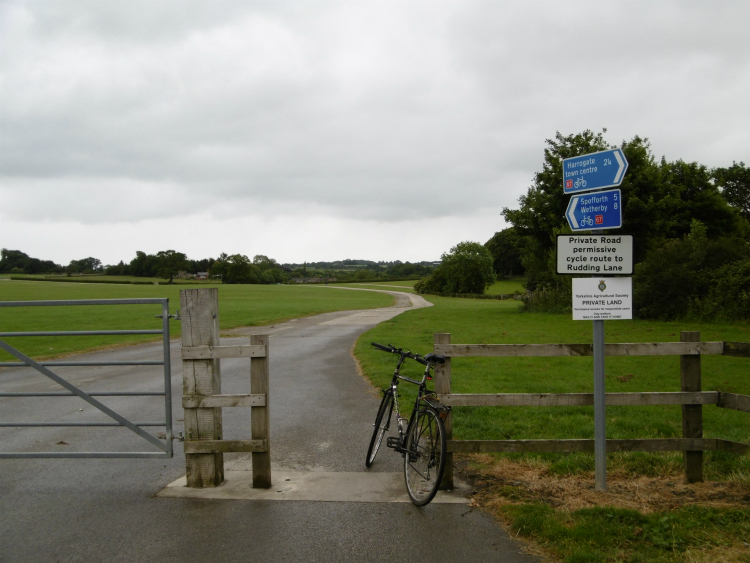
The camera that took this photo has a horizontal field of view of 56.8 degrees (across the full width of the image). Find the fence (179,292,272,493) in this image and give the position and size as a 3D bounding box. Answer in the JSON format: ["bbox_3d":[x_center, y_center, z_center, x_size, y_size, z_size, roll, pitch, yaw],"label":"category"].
[{"bbox_3d":[-1.100,0.785,5.200,0.630,1.460,0.250,-1,1,-1],"label":"fence"}]

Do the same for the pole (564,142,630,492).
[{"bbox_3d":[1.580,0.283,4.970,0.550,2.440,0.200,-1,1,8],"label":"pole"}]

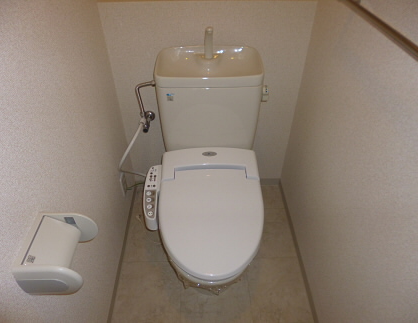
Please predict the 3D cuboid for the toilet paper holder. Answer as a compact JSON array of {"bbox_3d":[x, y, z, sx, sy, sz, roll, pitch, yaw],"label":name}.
[{"bbox_3d":[-0.342,0.214,0.701,0.127,0.106,0.148,-1,42,-1],"label":"toilet paper holder"}]

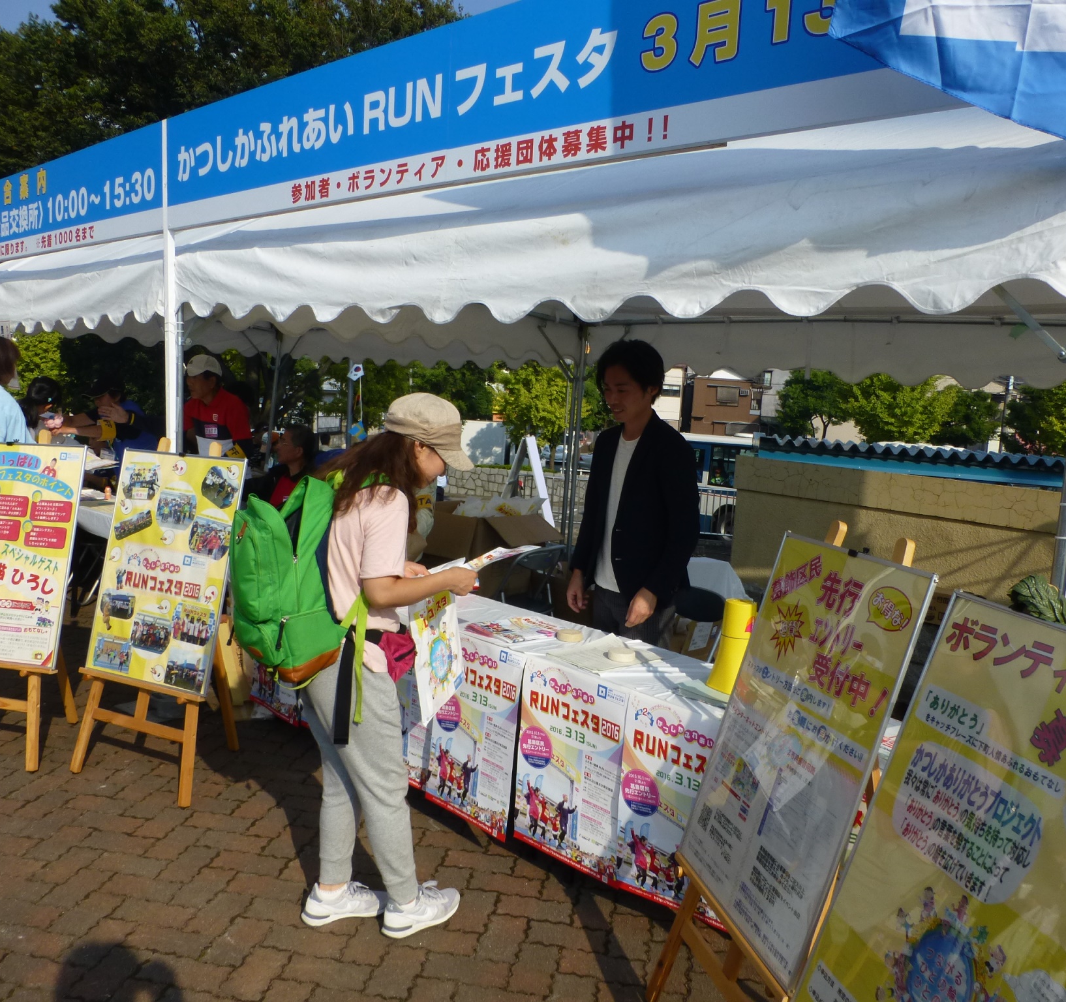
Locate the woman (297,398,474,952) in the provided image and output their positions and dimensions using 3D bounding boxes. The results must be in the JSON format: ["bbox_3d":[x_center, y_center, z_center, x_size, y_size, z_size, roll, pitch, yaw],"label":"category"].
[{"bbox_3d":[-0.423,0.453,2.676,0.520,1.510,0.450,0,8,-18],"label":"woman"}]

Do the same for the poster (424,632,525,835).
[{"bbox_3d":[-0.197,0.754,3.046,0.420,0.594,0.010,10,5,43],"label":"poster"}]

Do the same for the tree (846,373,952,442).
[{"bbox_3d":[12.761,-2.103,31.657,3.800,5.372,3.800,5,8,21],"label":"tree"}]

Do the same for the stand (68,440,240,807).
[{"bbox_3d":[-1.370,0.411,3.564,0.620,1.280,0.523,6,8,25],"label":"stand"}]

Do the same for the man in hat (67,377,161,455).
[{"bbox_3d":[-2.785,-0.085,6.199,0.620,1.460,0.520,-4,10,-44],"label":"man in hat"}]

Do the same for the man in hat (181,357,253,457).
[{"bbox_3d":[-1.893,-0.046,5.550,0.520,1.630,0.420,8,9,35],"label":"man in hat"}]

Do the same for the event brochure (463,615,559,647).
[{"bbox_3d":[-0.072,0.439,3.283,0.320,0.015,0.280,10,10,43],"label":"event brochure"}]

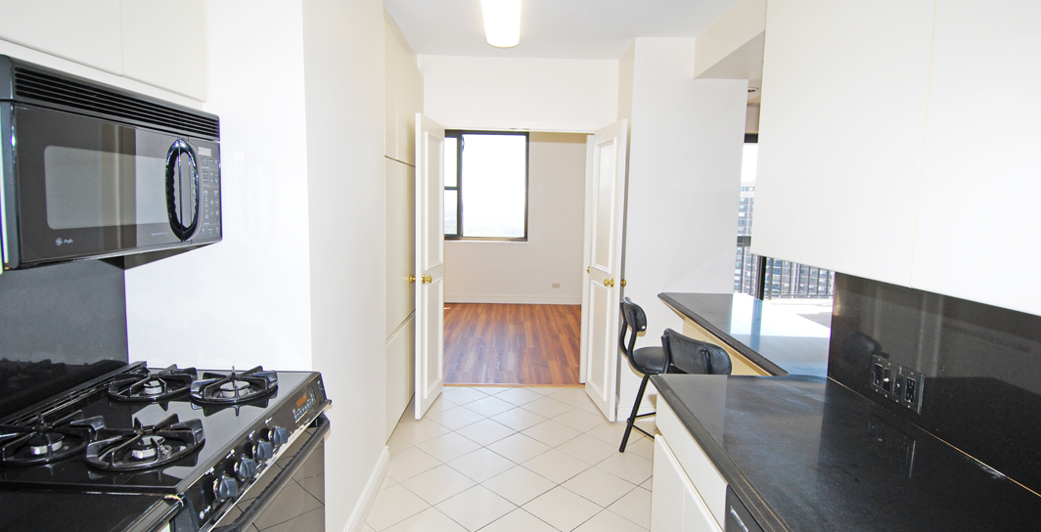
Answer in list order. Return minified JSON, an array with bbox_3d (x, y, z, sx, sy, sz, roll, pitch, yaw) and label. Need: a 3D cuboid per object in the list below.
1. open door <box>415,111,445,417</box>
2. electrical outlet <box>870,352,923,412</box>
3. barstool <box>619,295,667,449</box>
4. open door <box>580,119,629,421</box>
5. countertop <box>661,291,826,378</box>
[{"bbox_3d":[-0.648,0.007,3.758,0.040,2.035,0.590,2,7,7],"label":"open door"},{"bbox_3d":[1.081,0.339,1.508,0.012,0.114,0.204,1,7,-1],"label":"electrical outlet"},{"bbox_3d":[0.861,0.688,3.086,0.480,0.930,0.430,0,7,-10],"label":"barstool"},{"bbox_3d":[0.615,0.030,3.781,0.040,2.035,0.590,0,7,-9],"label":"open door"},{"bbox_3d":[1.245,0.311,2.686,0.610,0.040,1.740,1,7,0],"label":"countertop"}]

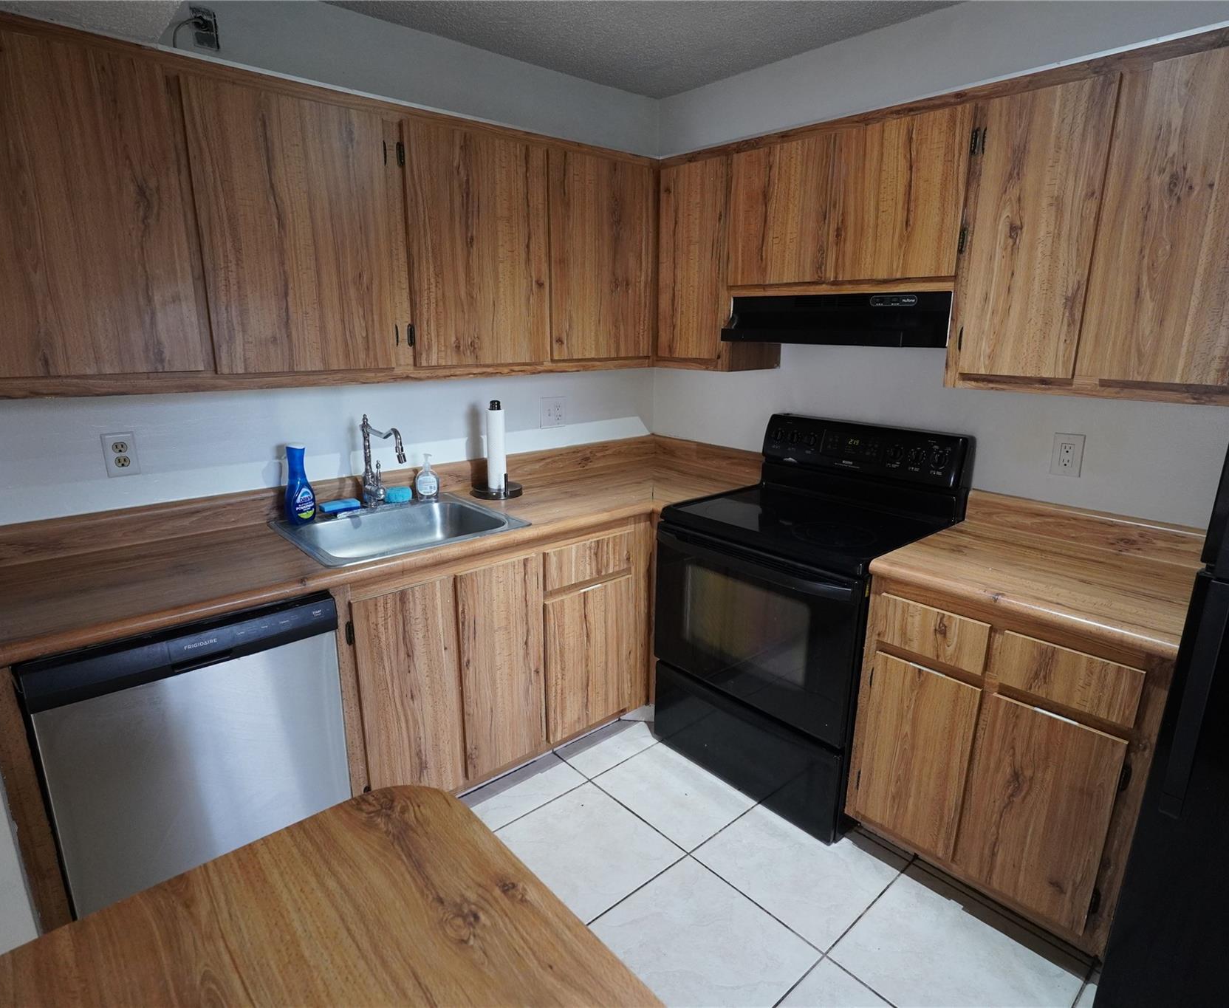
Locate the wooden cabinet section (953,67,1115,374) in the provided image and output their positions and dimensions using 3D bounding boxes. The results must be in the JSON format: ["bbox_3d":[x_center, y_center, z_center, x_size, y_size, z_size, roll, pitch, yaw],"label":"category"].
[{"bbox_3d":[1.157,-0.691,1.796,0.322,0.700,0.300,-12,19,-40],"label":"wooden cabinet section"}]

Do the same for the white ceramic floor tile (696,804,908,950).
[{"bbox_3d":[0.534,1.037,1.961,0.448,0.012,0.448,-12,19,-40],"label":"white ceramic floor tile"}]

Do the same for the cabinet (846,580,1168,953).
[{"bbox_3d":[1.156,0.595,1.917,0.606,0.815,0.671,-12,19,-40],"label":"cabinet"}]

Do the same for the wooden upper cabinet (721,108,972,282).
[{"bbox_3d":[0.783,-0.933,2.167,0.339,0.453,0.786,-12,19,-40],"label":"wooden upper cabinet"}]

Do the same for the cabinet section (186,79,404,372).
[{"bbox_3d":[-0.928,-0.743,1.924,0.520,0.700,0.322,-12,19,-40],"label":"cabinet section"}]

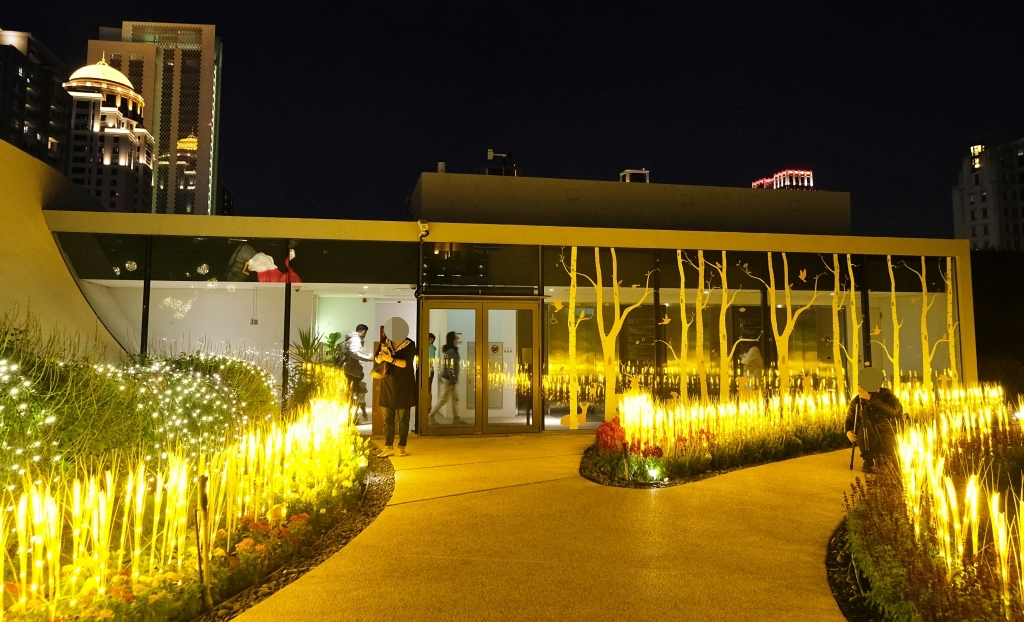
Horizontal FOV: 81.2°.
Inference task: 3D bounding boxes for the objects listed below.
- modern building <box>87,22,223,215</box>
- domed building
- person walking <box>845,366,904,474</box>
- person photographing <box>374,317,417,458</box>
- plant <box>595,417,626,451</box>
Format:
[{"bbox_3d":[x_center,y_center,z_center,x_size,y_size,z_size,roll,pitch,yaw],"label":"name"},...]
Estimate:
[{"bbox_3d":[-141.491,-35.200,236.573,44.000,163.862,19.000,0,-5,-5],"label":"modern building"},{"bbox_3d":[-138.368,-22.134,200.537,22.000,131.818,22.000,0,-5,-5],"label":"domed building"},{"bbox_3d":[3.774,1.115,6.224,0.460,1.055,0.560,4,-6,-42],"label":"person walking"},{"bbox_3d":[-1.379,0.897,7.131,0.480,1.630,0.420,-1,-5,14],"label":"person photographing"},{"bbox_3d":[1.072,1.334,6.500,0.350,0.390,0.350,0,-5,0],"label":"plant"}]

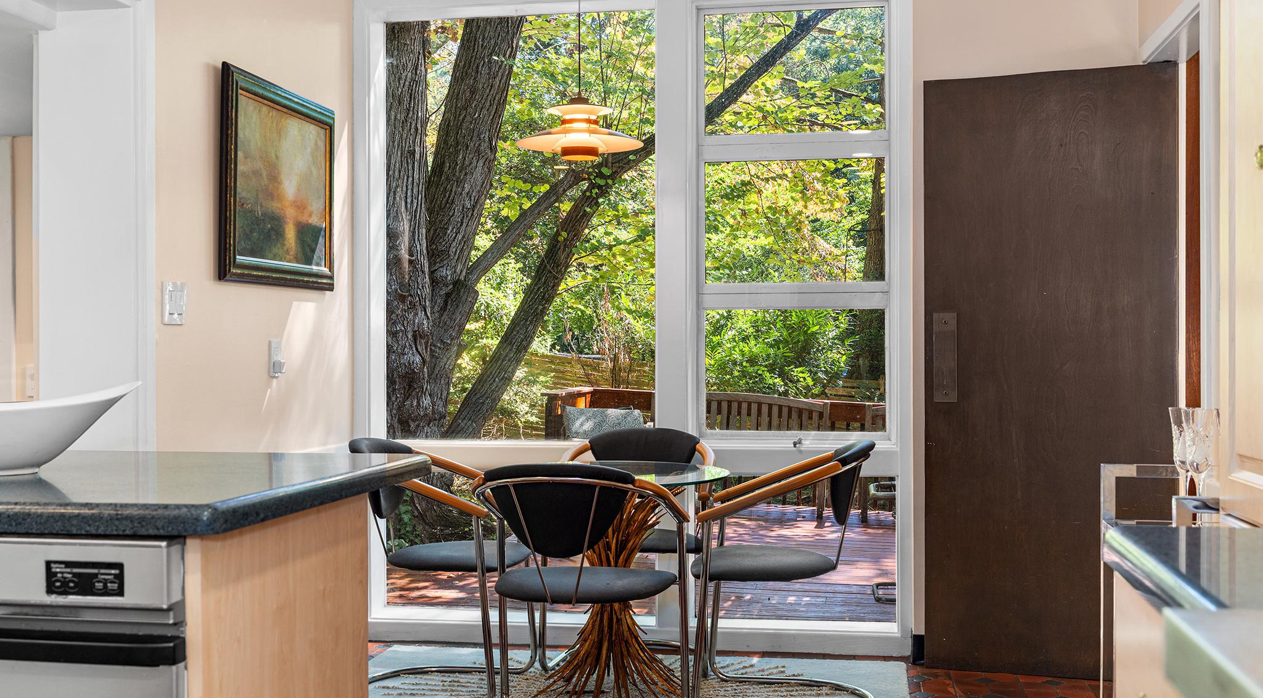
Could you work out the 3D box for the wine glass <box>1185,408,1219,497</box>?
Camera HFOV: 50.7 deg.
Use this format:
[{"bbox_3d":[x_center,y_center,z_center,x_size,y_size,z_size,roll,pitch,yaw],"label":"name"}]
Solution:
[{"bbox_3d":[0.989,0.206,2.315,0.062,0.209,0.062,0,0,10],"label":"wine glass"}]

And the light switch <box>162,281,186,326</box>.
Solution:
[{"bbox_3d":[-1.275,-0.128,3.736,0.013,0.116,0.120,0,0,10],"label":"light switch"}]

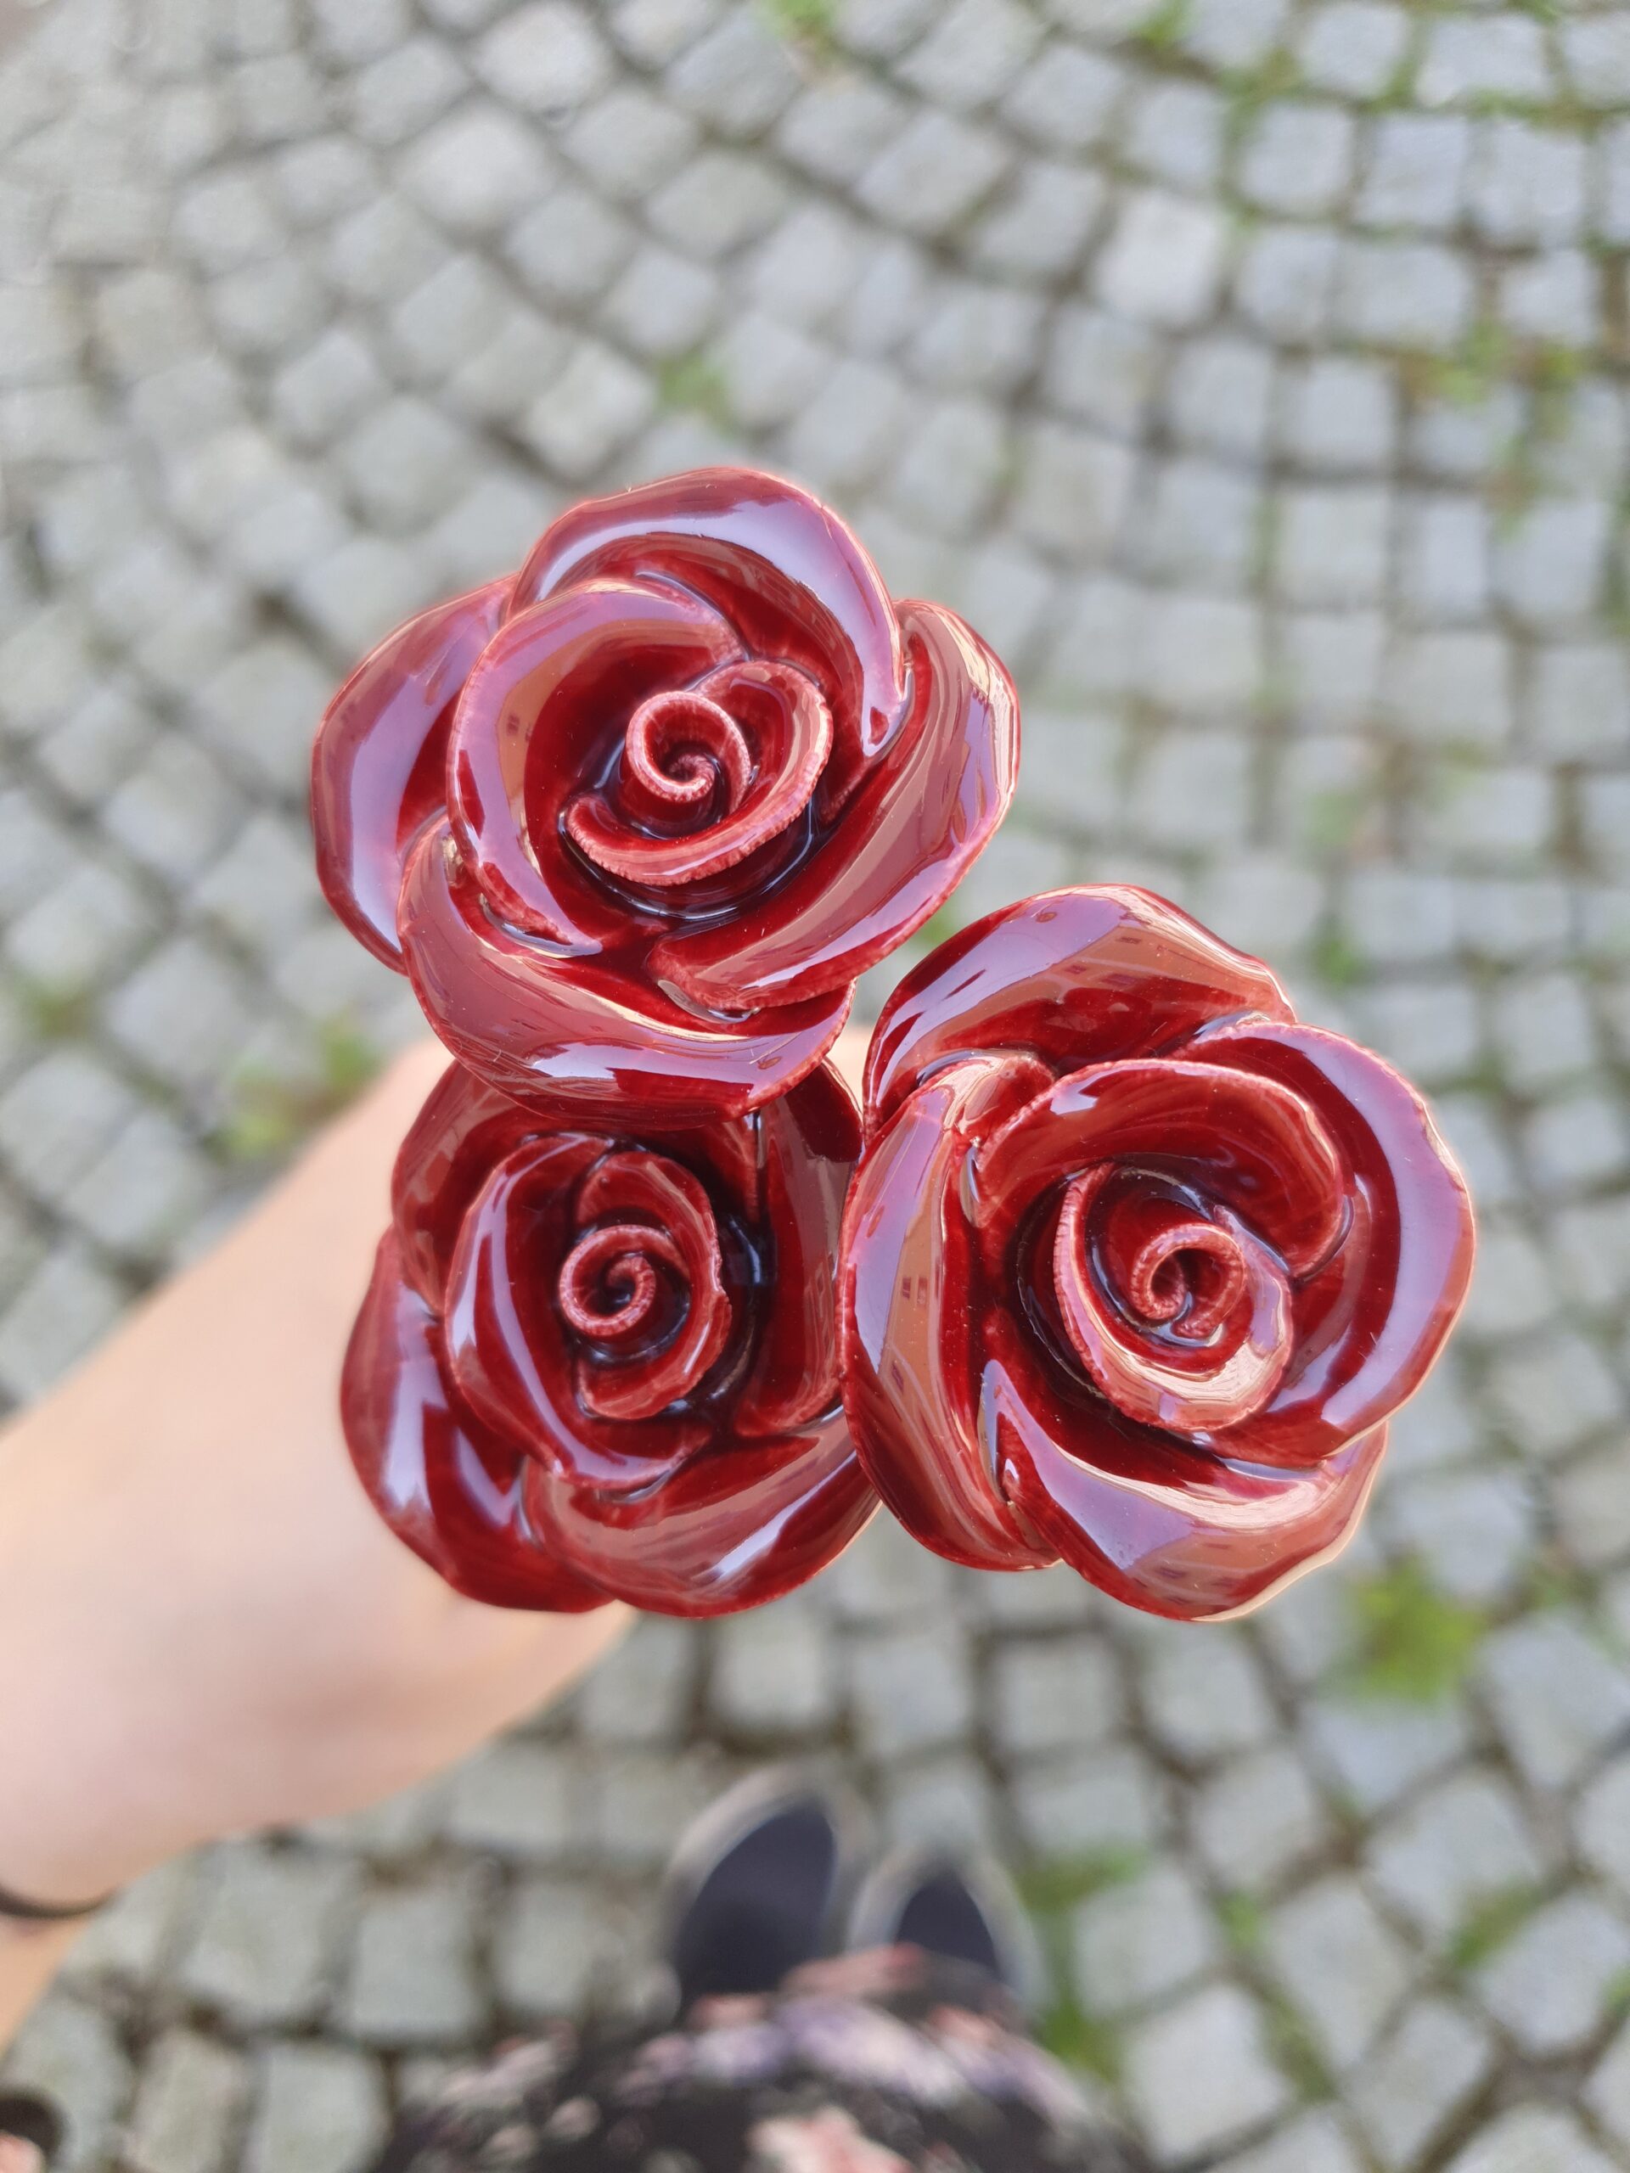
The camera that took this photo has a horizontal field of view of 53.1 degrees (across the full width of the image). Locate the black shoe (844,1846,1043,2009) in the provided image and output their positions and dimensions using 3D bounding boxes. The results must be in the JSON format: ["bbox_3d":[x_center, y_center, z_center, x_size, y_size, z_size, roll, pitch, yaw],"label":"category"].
[{"bbox_3d":[0.069,0.615,0.987,0.109,0.100,0.270,5,80,3],"label":"black shoe"}]

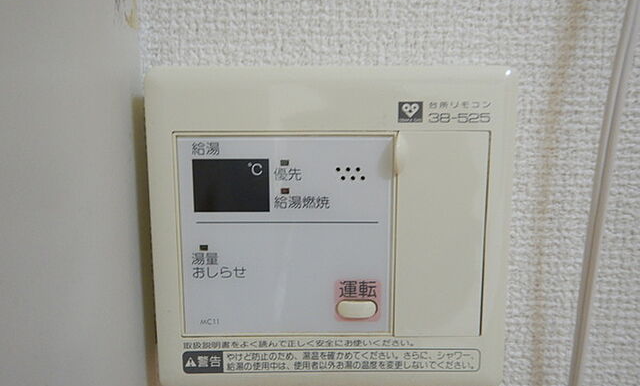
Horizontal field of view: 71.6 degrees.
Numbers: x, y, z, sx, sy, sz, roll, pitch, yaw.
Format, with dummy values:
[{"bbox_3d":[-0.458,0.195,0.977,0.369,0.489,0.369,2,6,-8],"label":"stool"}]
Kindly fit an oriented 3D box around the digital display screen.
[{"bbox_3d":[-0.032,-0.003,0.160,0.027,0.019,0.004,0,7,0],"label":"digital display screen"}]

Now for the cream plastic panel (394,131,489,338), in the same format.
[{"bbox_3d":[0.043,0.016,0.163,0.034,0.075,0.006,0,7,0],"label":"cream plastic panel"}]

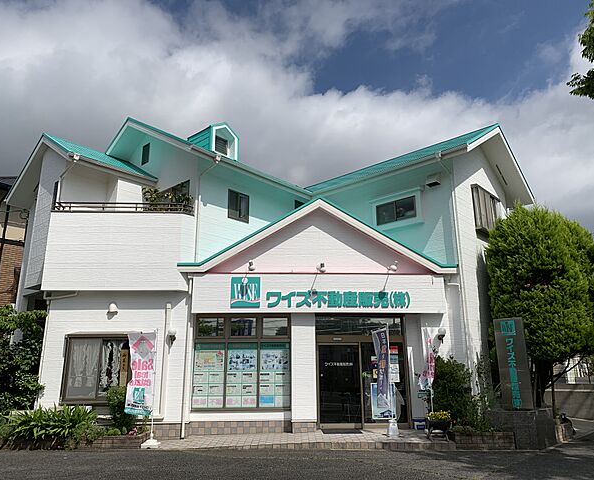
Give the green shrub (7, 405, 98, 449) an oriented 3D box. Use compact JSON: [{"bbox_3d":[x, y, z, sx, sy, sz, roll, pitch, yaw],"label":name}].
[{"bbox_3d":[-5.396,4.124,10.630,1.850,0.920,0.750,0,-16,-3],"label":"green shrub"}]

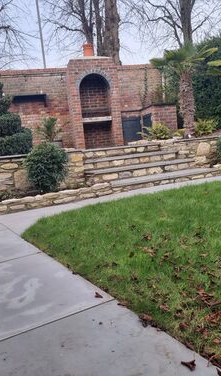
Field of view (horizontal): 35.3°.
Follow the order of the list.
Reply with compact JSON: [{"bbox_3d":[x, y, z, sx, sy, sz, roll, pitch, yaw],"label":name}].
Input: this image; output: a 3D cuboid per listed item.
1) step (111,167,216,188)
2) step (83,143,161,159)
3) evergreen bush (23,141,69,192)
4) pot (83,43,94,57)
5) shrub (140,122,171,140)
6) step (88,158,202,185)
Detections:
[{"bbox_3d":[1.052,-0.173,6.812,2.425,0.160,0.400,-9,9,-24],"label":"step"},{"bbox_3d":[0.208,-0.802,7.643,1.892,0.200,0.400,-9,9,-24],"label":"step"},{"bbox_3d":[-1.065,-0.336,5.693,0.740,0.800,0.720,-9,9,-24],"label":"evergreen bush"},{"bbox_3d":[-0.566,-3.602,9.067,0.300,0.350,0.300,-5,8,1],"label":"pot"},{"bbox_3d":[1.062,-1.334,8.200,0.680,0.450,0.650,-5,8,1],"label":"shrub"},{"bbox_3d":[0.644,-0.351,7.033,2.503,0.200,0.400,-9,9,-24],"label":"step"}]

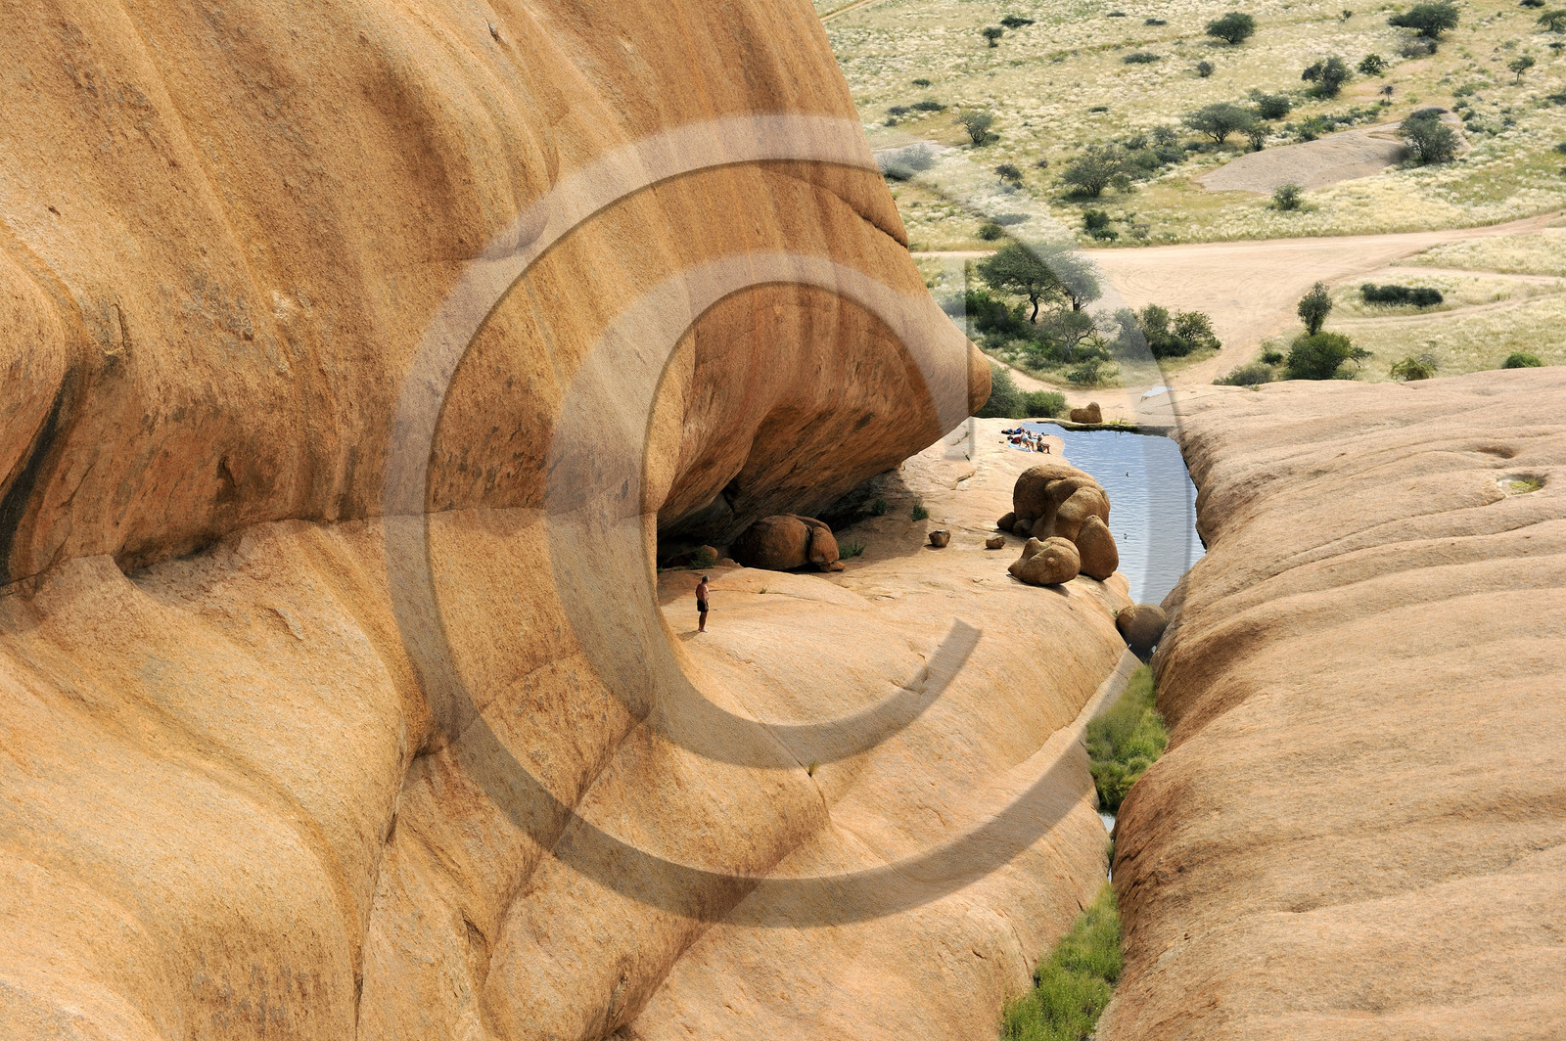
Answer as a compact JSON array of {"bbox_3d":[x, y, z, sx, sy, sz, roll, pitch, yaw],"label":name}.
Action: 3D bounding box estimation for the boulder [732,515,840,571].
[{"bbox_3d":[0.110,0.770,107.000,3.790,1.950,3.000,0,13,0],"label":"boulder"}]

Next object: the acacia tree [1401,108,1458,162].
[{"bbox_3d":[65.430,-38.860,307.540,5.710,5.260,5.530,0,13,0],"label":"acacia tree"}]

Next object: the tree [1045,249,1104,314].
[{"bbox_3d":[22.110,-18.010,230.470,4.370,5.040,4.240,0,14,0],"label":"tree"}]

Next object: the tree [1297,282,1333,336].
[{"bbox_3d":[35.880,-14.240,204.670,2.340,3.580,2.270,0,13,0],"label":"tree"}]

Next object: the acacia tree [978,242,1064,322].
[{"bbox_3d":[17.780,-17.620,227.250,6.690,5.800,6.490,0,14,0],"label":"acacia tree"}]

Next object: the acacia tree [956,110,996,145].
[{"bbox_3d":[20.640,-41.940,324.440,4.480,3.700,4.340,0,13,0],"label":"acacia tree"}]

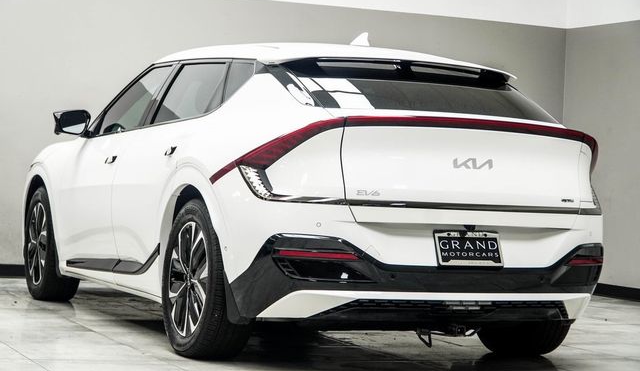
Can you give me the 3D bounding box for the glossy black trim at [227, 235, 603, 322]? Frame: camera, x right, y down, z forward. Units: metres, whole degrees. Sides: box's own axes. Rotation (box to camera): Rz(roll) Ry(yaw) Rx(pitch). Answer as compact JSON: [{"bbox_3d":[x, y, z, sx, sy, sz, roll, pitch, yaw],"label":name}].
[{"bbox_3d":[0.536,0.421,5.836,1.850,0.395,0.500,2,0,-25],"label":"glossy black trim"}]

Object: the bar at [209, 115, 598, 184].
[{"bbox_3d":[0.514,-0.130,5.931,1.850,0.325,0.695,2,0,-25],"label":"bar"}]

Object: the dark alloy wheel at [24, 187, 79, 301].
[{"bbox_3d":[-1.744,0.385,8.727,0.245,0.735,0.735,2,0,-25],"label":"dark alloy wheel"}]

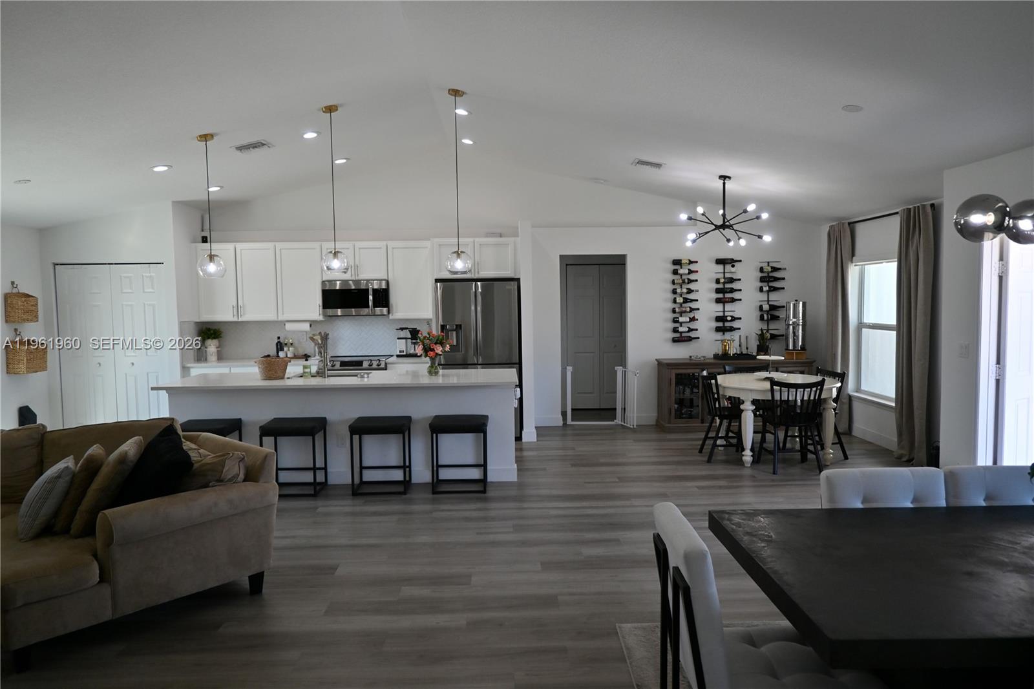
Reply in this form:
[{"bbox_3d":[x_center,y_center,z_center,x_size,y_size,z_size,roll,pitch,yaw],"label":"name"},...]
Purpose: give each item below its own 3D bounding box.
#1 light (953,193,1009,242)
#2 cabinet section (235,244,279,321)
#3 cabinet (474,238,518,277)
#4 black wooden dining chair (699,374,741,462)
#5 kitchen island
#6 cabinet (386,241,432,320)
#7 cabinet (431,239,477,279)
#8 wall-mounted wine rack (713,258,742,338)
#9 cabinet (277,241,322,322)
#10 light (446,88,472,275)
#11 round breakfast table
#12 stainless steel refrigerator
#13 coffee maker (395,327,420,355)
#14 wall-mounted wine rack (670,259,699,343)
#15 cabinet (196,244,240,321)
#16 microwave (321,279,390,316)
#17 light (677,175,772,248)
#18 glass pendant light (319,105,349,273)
[{"bbox_3d":[1.479,-0.401,2.195,0.150,0.150,0.150,-1,4,-1],"label":"light"},{"bbox_3d":[-3.032,-0.727,8.044,0.469,0.887,0.040,-1,4,-1],"label":"cabinet section"},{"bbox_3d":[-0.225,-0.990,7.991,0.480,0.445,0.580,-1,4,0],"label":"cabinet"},{"bbox_3d":[2.075,0.688,6.775,0.480,0.840,0.470,-1,4,-1],"label":"black wooden dining chair"},{"bbox_3d":[-1.503,0.751,6.180,3.000,0.900,1.080,-1,4,0],"label":"kitchen island"},{"bbox_3d":[-1.241,-0.757,8.152,0.510,0.900,0.330,-1,4,-1],"label":"cabinet"},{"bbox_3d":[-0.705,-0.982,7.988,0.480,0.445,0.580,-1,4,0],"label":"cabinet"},{"bbox_3d":[2.567,-0.562,8.386,0.345,0.980,0.120,-1,4,0],"label":"wall-mounted wine rack"},{"bbox_3d":[-2.514,-0.740,8.124,0.525,0.900,0.330,-1,4,-1],"label":"cabinet"},{"bbox_3d":[-0.518,-1.402,5.988,0.230,1.600,0.230,-1,4,0],"label":"light"},{"bbox_3d":[2.506,0.728,6.763,1.210,0.755,1.210,-1,4,0],"label":"round breakfast table"},{"bbox_3d":[-0.430,0.181,7.915,0.910,1.775,0.830,-1,4,0],"label":"stainless steel refrigerator"},{"bbox_3d":[-1.282,-0.027,8.191,0.290,0.350,0.190,-1,4,-1],"label":"coffee maker"},{"bbox_3d":[2.079,-0.531,8.462,0.340,1.035,0.120,-1,4,-1],"label":"wall-mounted wine rack"},{"bbox_3d":[-3.493,-0.735,8.198,0.459,0.908,0.330,-1,4,-1],"label":"cabinet"},{"bbox_3d":[-1.838,-0.548,8.033,0.757,0.410,0.410,-1,4,0],"label":"microwave"},{"bbox_3d":[2.047,-1.311,6.775,0.900,0.700,0.880,-1,4,-1],"label":"light"},{"bbox_3d":[-1.531,-1.286,5.744,0.230,1.390,0.230,-1,4,-1],"label":"glass pendant light"}]

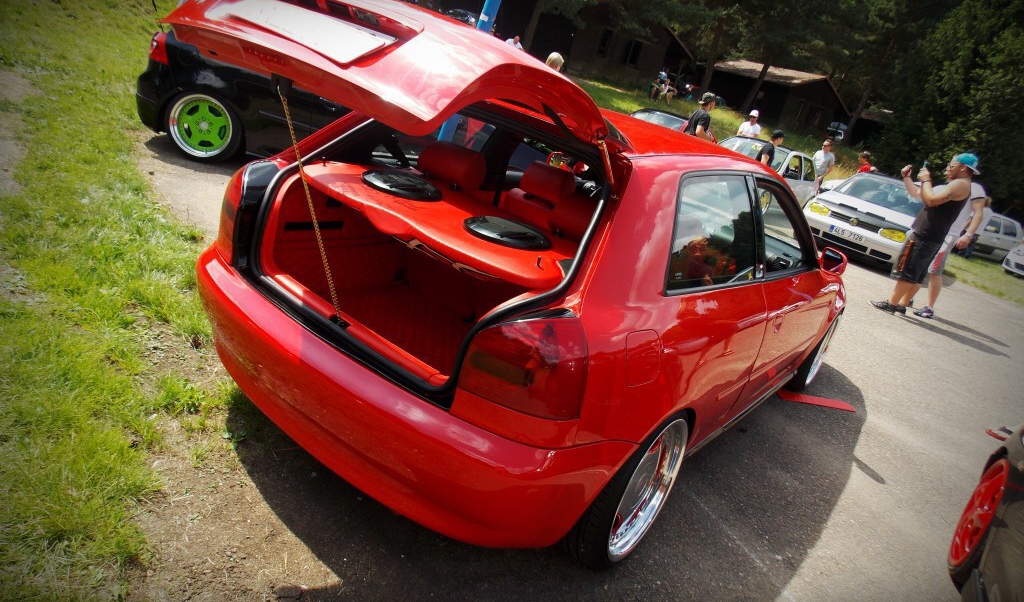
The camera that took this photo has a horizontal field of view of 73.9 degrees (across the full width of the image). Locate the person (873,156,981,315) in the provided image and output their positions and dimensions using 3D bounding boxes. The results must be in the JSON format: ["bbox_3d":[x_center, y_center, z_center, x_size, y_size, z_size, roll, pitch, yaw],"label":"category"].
[{"bbox_3d":[4.475,-0.778,7.400,0.680,1.800,0.550,17,18,6],"label":"person"}]

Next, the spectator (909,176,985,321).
[{"bbox_3d":[4.842,-0.732,7.600,0.500,1.740,0.520,16,18,3],"label":"spectator"}]

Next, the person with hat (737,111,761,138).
[{"bbox_3d":[4.891,-3.225,14.673,0.520,1.760,0.350,23,20,22],"label":"person with hat"}]

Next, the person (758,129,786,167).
[{"bbox_3d":[4.454,-2.248,12.263,0.380,1.740,0.500,9,19,-19],"label":"person"}]

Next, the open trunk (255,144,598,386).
[{"bbox_3d":[-0.255,-0.211,2.091,1.020,0.700,0.740,26,21,29],"label":"open trunk"}]

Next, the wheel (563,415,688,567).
[{"bbox_3d":[0.332,0.536,2.121,0.230,0.600,0.600,26,21,29],"label":"wheel"}]

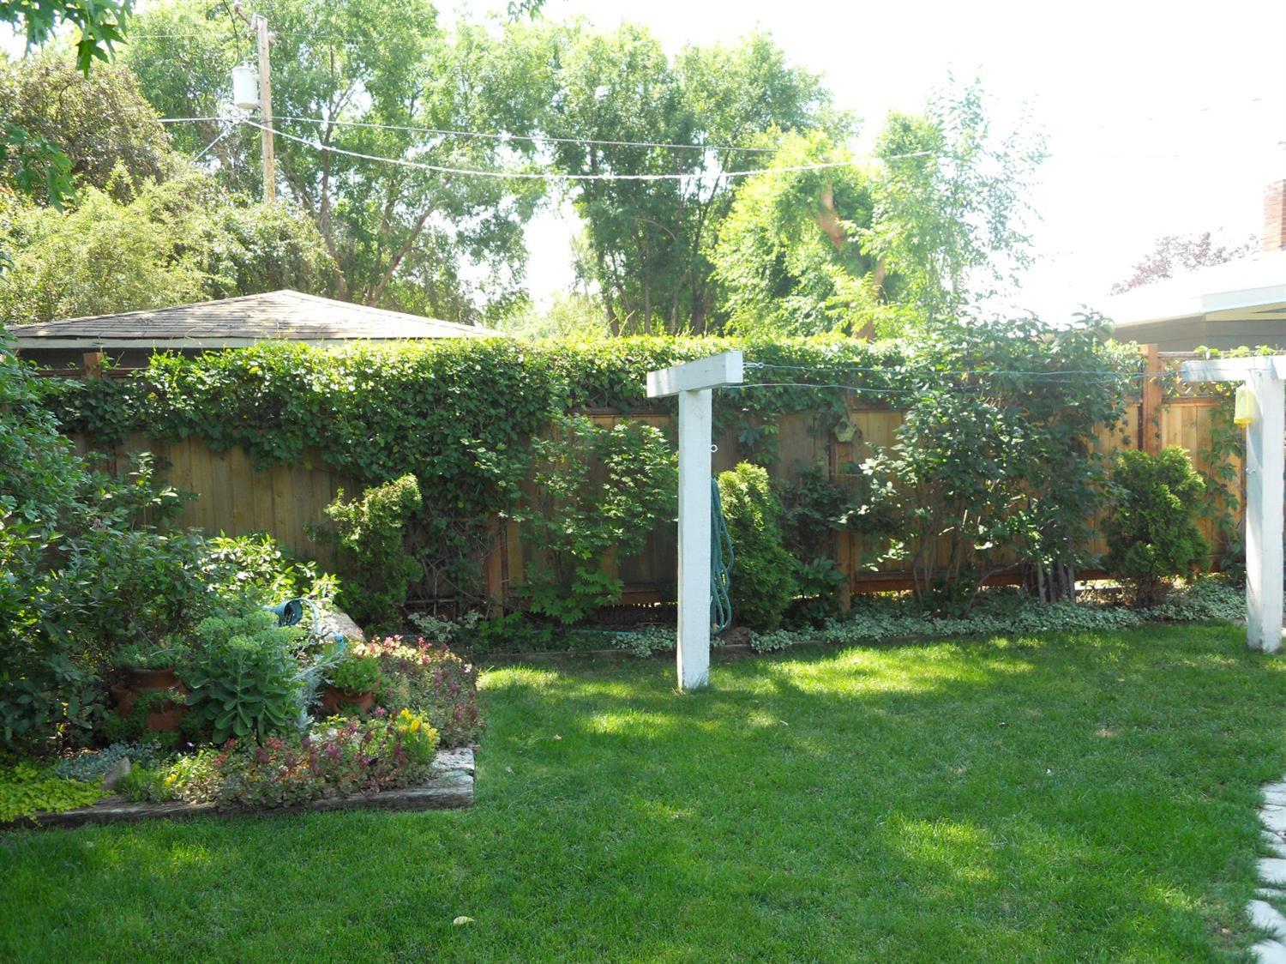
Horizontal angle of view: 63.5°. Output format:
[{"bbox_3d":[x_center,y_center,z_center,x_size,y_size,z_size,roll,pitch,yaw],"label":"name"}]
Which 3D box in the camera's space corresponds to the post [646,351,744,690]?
[{"bbox_3d":[0.267,0.215,5.383,0.160,1.720,1.100,-2,4,-15],"label":"post"}]

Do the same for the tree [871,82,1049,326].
[{"bbox_3d":[3.976,-2.258,13.187,2.223,5.422,2.112,-1,4,0],"label":"tree"}]

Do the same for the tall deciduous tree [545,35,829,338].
[{"bbox_3d":[1.234,-5.622,25.364,6.908,10.571,6.217,-1,4,0],"label":"tall deciduous tree"}]

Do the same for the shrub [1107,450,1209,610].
[{"bbox_3d":[3.659,0.310,7.418,0.720,1.108,0.700,-2,4,-9],"label":"shrub"}]

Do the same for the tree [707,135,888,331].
[{"bbox_3d":[2.591,-2.751,17.203,2.907,5.912,2.907,-1,4,0],"label":"tree"}]

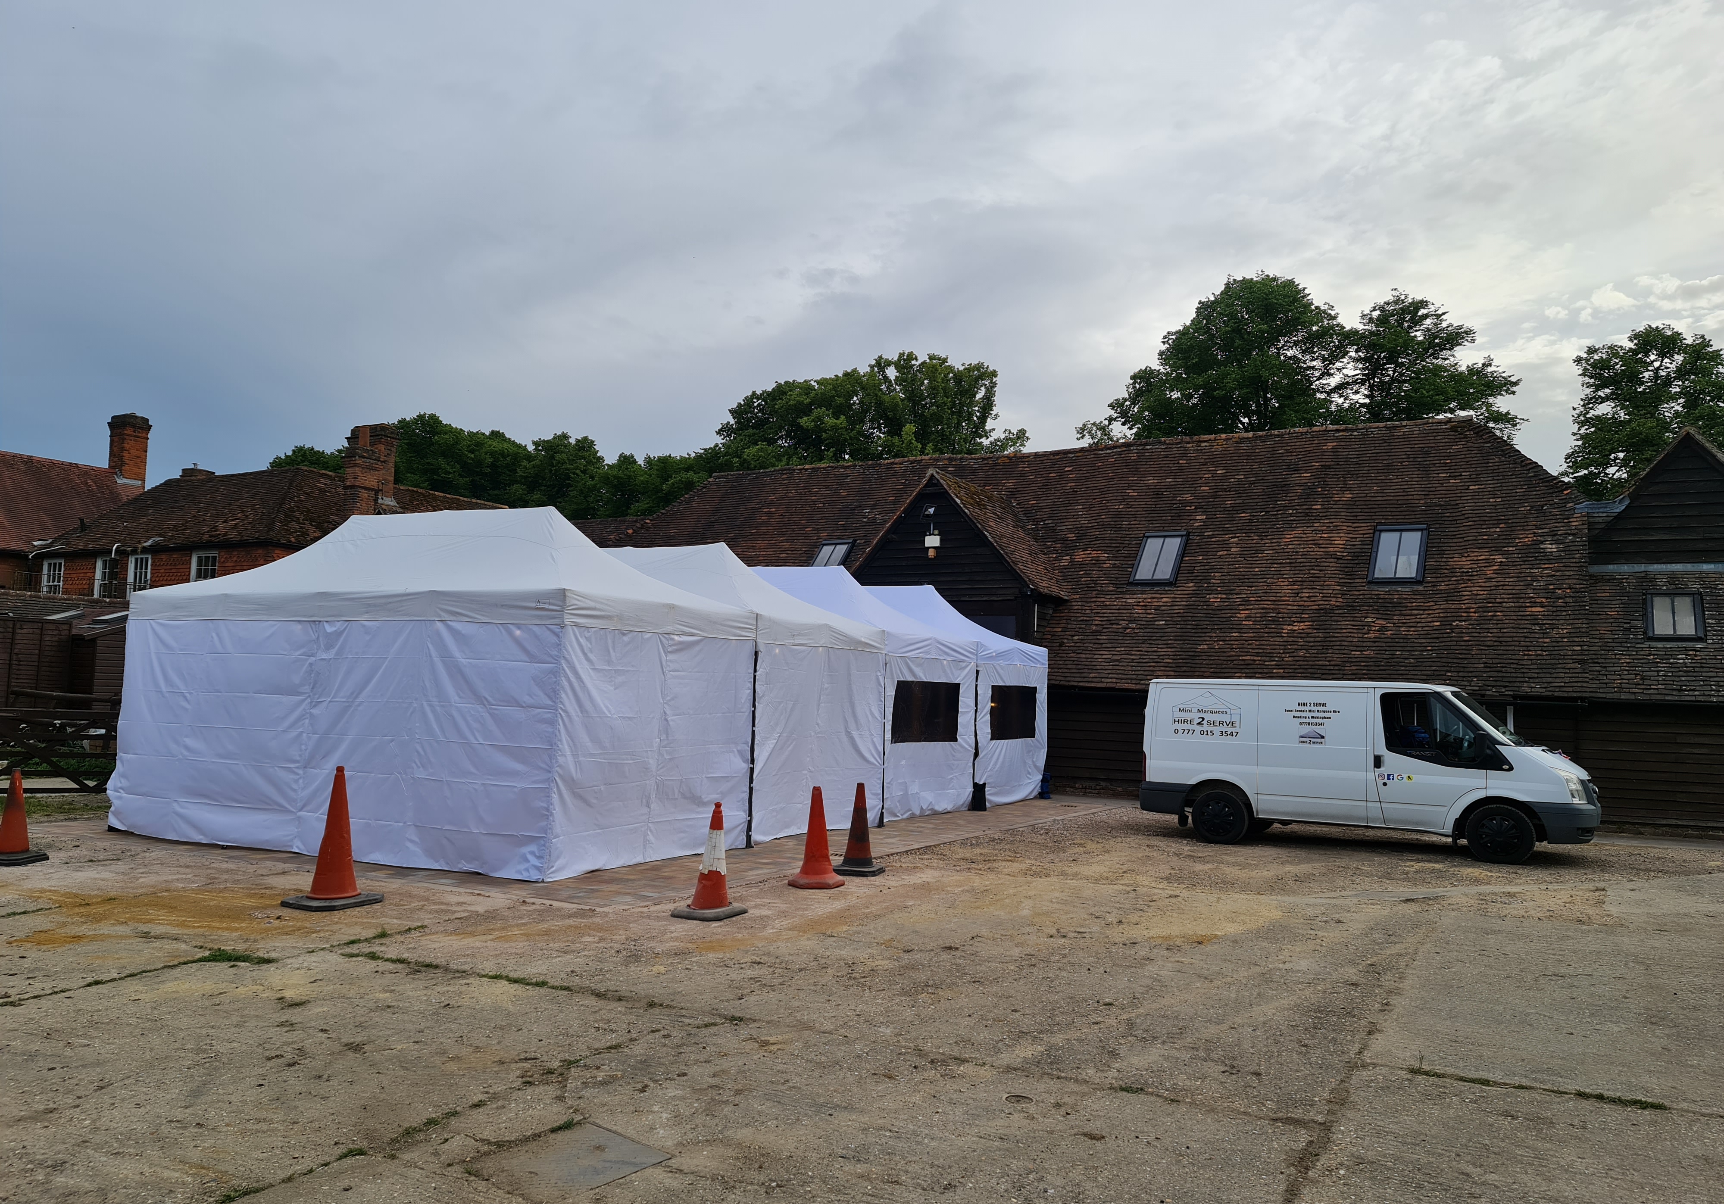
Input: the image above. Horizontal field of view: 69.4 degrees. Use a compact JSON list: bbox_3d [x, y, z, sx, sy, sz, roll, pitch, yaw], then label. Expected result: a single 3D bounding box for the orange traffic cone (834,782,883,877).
[{"bbox_3d":[-0.009,2.032,11.230,0.400,0.785,0.400,0,-5,15],"label":"orange traffic cone"}]

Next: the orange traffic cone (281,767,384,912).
[{"bbox_3d":[-3.847,1.699,9.106,0.560,0.985,0.560,-3,-6,45],"label":"orange traffic cone"}]

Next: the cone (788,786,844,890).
[{"bbox_3d":[-0.378,1.956,10.423,0.460,0.790,0.420,2,-5,-2],"label":"cone"}]

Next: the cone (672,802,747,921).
[{"bbox_3d":[-1.063,1.818,8.842,0.420,0.780,0.420,-2,-6,37],"label":"cone"}]

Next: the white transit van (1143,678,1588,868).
[{"bbox_3d":[5.905,1.893,14.630,4.860,1.970,2.060,-1,-5,31],"label":"white transit van"}]

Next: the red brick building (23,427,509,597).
[{"bbox_3d":[-16.838,-0.260,38.036,10.529,8.900,10.500,-1,-5,28],"label":"red brick building"}]

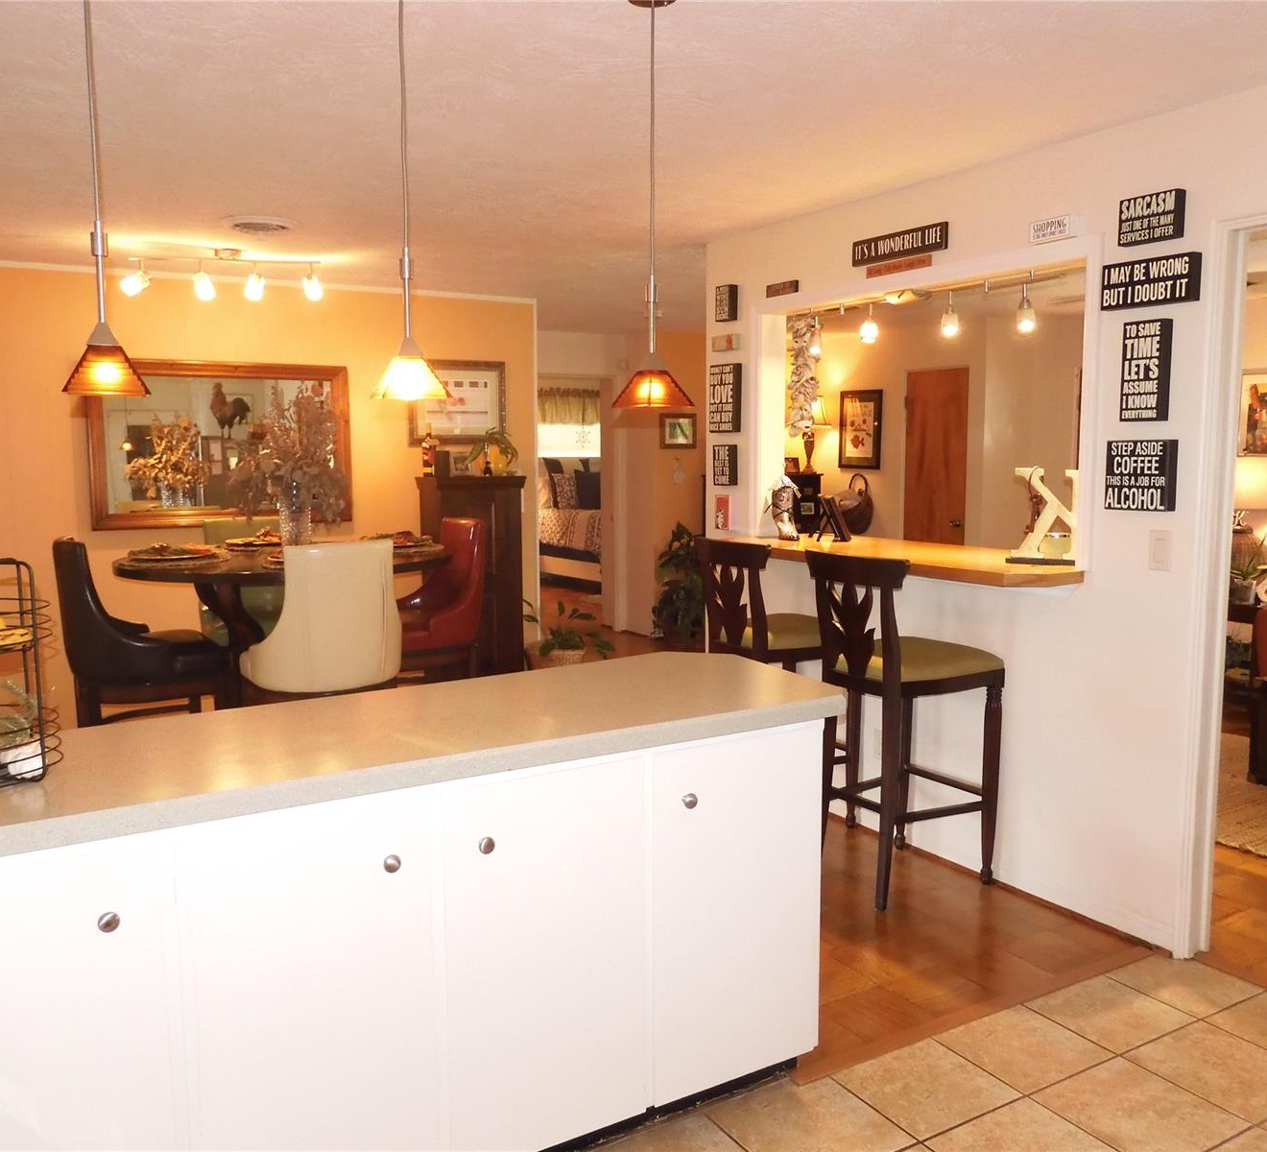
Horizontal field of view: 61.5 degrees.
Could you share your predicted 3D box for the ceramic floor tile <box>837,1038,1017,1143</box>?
[{"bbox_3d":[0.691,1.205,2.507,0.333,0.010,0.288,-4,7,-31],"label":"ceramic floor tile"}]

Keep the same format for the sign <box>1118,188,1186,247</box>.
[{"bbox_3d":[1.455,-1.000,2.990,0.050,0.127,0.157,-4,7,-32],"label":"sign"}]

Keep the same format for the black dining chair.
[{"bbox_3d":[-2.000,0.397,4.318,0.610,1.115,0.534,-4,8,-29],"label":"black dining chair"}]

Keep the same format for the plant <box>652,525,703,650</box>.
[{"bbox_3d":[0.374,0.054,8.414,0.420,0.953,0.420,0,6,0],"label":"plant"}]

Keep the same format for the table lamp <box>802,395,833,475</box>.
[{"bbox_3d":[1.250,-1.010,7.600,0.340,0.555,0.340,-4,7,-32],"label":"table lamp"}]

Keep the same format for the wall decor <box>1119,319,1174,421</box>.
[{"bbox_3d":[1.460,-0.581,3.031,0.050,0.280,0.115,-4,7,-32],"label":"wall decor"}]

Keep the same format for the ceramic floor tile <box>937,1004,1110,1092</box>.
[{"bbox_3d":[0.966,1.168,2.632,0.327,0.010,0.287,-4,7,-30],"label":"ceramic floor tile"}]

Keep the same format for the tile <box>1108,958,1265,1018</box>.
[{"bbox_3d":[1.547,1.148,2.991,0.310,0.010,0.285,-4,7,-31],"label":"tile"}]

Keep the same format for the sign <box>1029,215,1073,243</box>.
[{"bbox_3d":[1.319,-1.088,3.346,0.026,0.060,0.148,-4,7,-31],"label":"sign"}]

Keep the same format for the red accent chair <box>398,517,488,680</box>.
[{"bbox_3d":[-1.175,0.301,5.423,0.630,1.140,0.570,-5,8,-37],"label":"red accent chair"}]

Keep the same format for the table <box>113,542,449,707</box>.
[{"bbox_3d":[-1.469,0.411,4.607,1.340,1.010,1.340,-4,8,-31],"label":"table"}]

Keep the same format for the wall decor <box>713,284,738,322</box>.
[{"bbox_3d":[0.410,-1.191,4.670,0.045,0.152,0.096,-4,7,-32],"label":"wall decor"}]

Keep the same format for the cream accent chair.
[{"bbox_3d":[-1.122,0.453,3.831,0.520,1.170,0.570,-5,8,-38],"label":"cream accent chair"}]

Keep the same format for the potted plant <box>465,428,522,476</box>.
[{"bbox_3d":[-0.857,-0.758,6.471,0.310,0.305,0.280,-4,7,-31],"label":"potted plant"}]

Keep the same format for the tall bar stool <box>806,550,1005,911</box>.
[{"bbox_3d":[0.924,0.490,3.660,0.520,1.150,0.490,-4,7,-31],"label":"tall bar stool"}]

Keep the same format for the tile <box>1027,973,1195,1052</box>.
[{"bbox_3d":[1.250,1.145,2.781,0.320,0.010,0.272,-4,8,-31],"label":"tile"}]

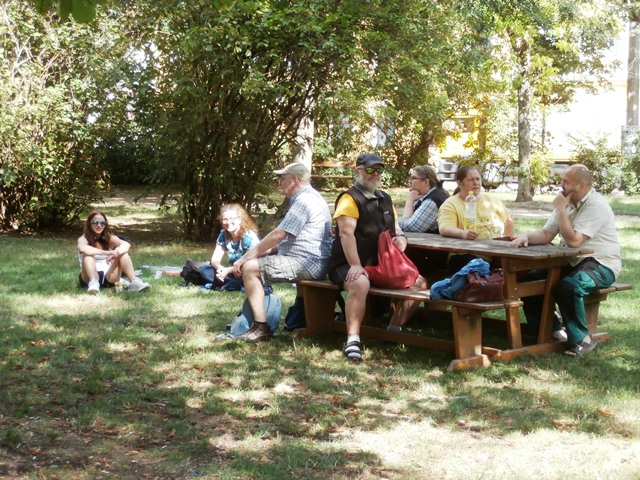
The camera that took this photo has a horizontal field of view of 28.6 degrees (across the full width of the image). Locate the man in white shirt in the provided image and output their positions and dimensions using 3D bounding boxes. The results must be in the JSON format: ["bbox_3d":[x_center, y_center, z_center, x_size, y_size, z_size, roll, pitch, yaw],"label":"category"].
[{"bbox_3d":[1.756,0.138,8.656,0.780,1.270,0.580,-4,7,-37],"label":"man in white shirt"}]

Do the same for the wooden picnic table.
[{"bbox_3d":[1.017,0.384,9.004,0.640,0.717,1.840,-4,7,-40],"label":"wooden picnic table"}]

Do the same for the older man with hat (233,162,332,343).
[{"bbox_3d":[-0.290,0.075,9.176,0.740,1.300,0.520,0,5,5],"label":"older man with hat"}]

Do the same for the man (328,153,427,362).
[{"bbox_3d":[0.355,0.085,8.849,0.800,1.340,0.740,-4,7,-39],"label":"man"}]

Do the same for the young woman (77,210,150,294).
[{"bbox_3d":[-1.930,0.102,11.880,0.640,0.750,0.780,-1,5,-13],"label":"young woman"}]

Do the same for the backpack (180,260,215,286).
[{"bbox_3d":[-1.170,0.326,12.232,0.360,0.240,0.270,2,6,17],"label":"backpack"}]

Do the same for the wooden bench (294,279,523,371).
[{"bbox_3d":[0.547,0.562,8.633,0.430,0.431,1.836,-4,7,-39],"label":"wooden bench"}]

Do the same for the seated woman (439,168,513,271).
[{"bbox_3d":[1.120,0.059,9.626,0.600,1.250,0.750,1,5,14],"label":"seated woman"}]

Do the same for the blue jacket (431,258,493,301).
[{"bbox_3d":[0.920,0.256,8.198,0.400,0.260,0.260,1,5,11],"label":"blue jacket"}]

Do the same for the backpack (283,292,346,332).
[{"bbox_3d":[-0.040,0.533,9.710,0.440,0.290,0.280,2,6,17],"label":"backpack"}]

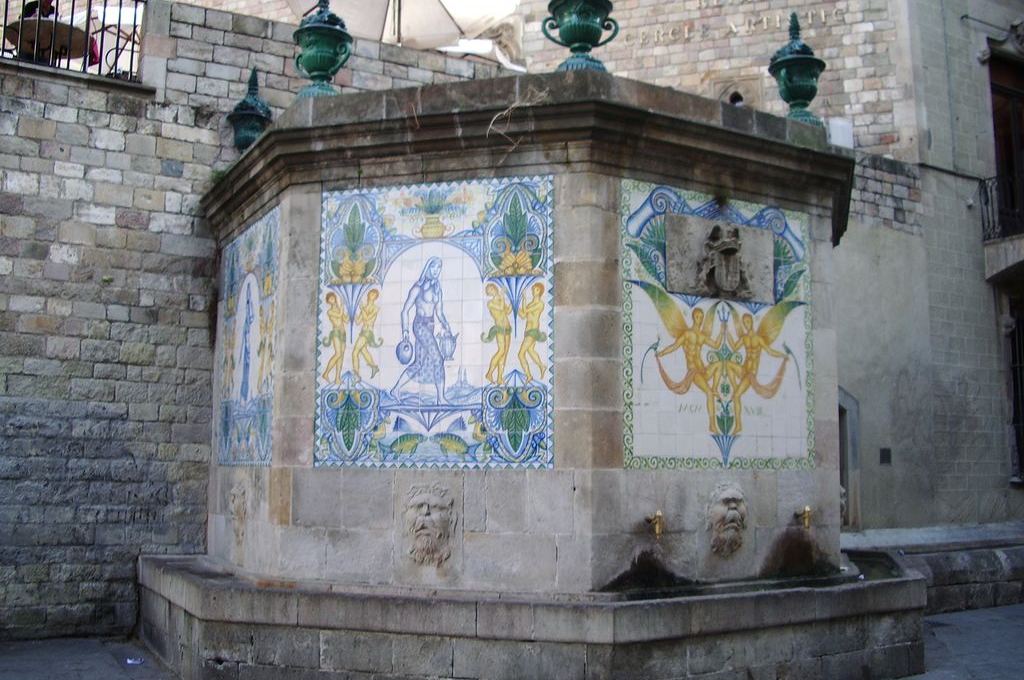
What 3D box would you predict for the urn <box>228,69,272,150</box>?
[{"bbox_3d":[-2.508,-2.098,9.914,0.455,1.010,0.520,1,-7,-6],"label":"urn"}]

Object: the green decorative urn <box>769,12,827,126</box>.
[{"bbox_3d":[2.359,-2.228,8.608,0.455,1.010,0.520,-4,-8,35],"label":"green decorative urn"}]

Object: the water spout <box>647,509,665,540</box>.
[{"bbox_3d":[0.966,1.241,6.959,0.055,0.190,0.145,4,-8,-32],"label":"water spout"}]

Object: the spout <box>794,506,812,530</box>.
[{"bbox_3d":[2.180,1.333,7.712,0.055,0.190,0.145,4,-8,-32],"label":"spout"}]

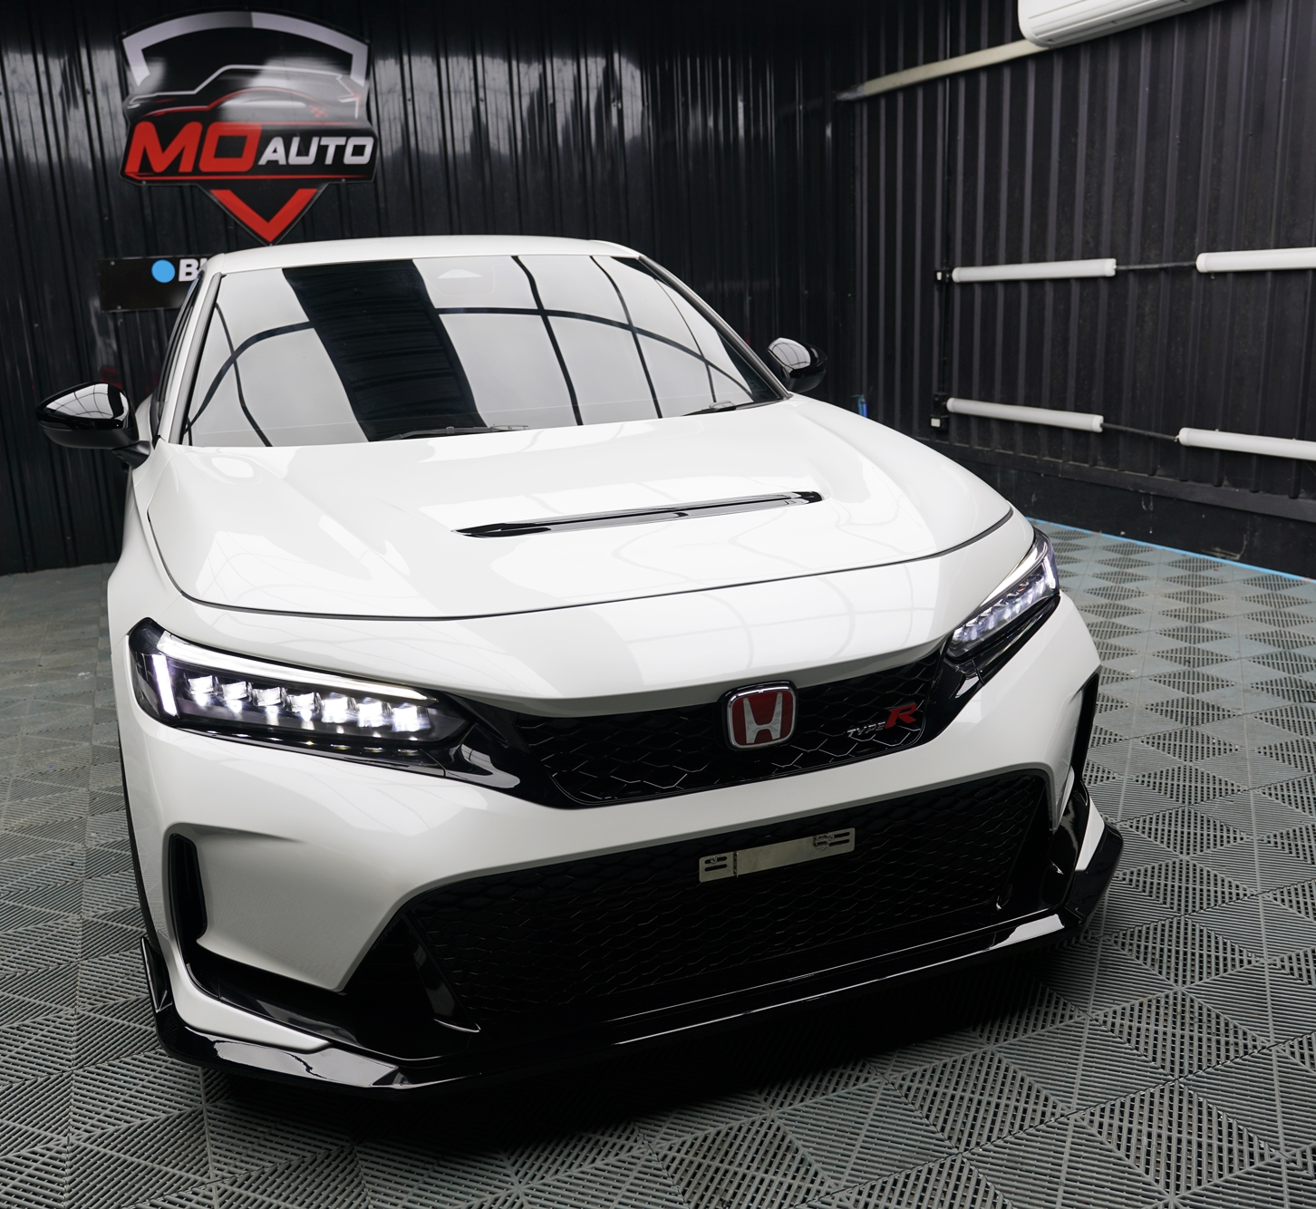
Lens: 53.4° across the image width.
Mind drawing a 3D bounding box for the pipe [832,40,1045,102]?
[{"bbox_3d":[1.391,-2.728,6.754,0.065,0.075,1.865,-8,16,-21],"label":"pipe"}]

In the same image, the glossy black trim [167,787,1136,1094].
[{"bbox_3d":[0.098,0.428,2.180,1.860,0.380,0.520,-8,15,-20],"label":"glossy black trim"}]

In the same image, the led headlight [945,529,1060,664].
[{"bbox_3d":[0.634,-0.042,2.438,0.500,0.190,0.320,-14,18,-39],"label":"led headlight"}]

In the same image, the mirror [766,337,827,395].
[{"bbox_3d":[0.373,-0.662,3.703,0.230,0.175,0.180,-8,15,-20],"label":"mirror"}]

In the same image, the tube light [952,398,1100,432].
[{"bbox_3d":[1.772,-0.935,6.423,0.060,0.072,1.200,-8,15,-21],"label":"tube light"}]

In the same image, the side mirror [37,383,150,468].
[{"bbox_3d":[-1.330,-0.436,3.072,0.230,0.175,0.180,-8,15,-20],"label":"side mirror"}]

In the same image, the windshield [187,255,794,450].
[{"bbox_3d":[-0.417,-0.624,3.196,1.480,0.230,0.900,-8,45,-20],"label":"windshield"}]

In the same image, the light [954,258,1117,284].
[{"bbox_3d":[1.759,-1.585,6.227,0.060,0.072,1.200,-8,14,-21],"label":"light"}]

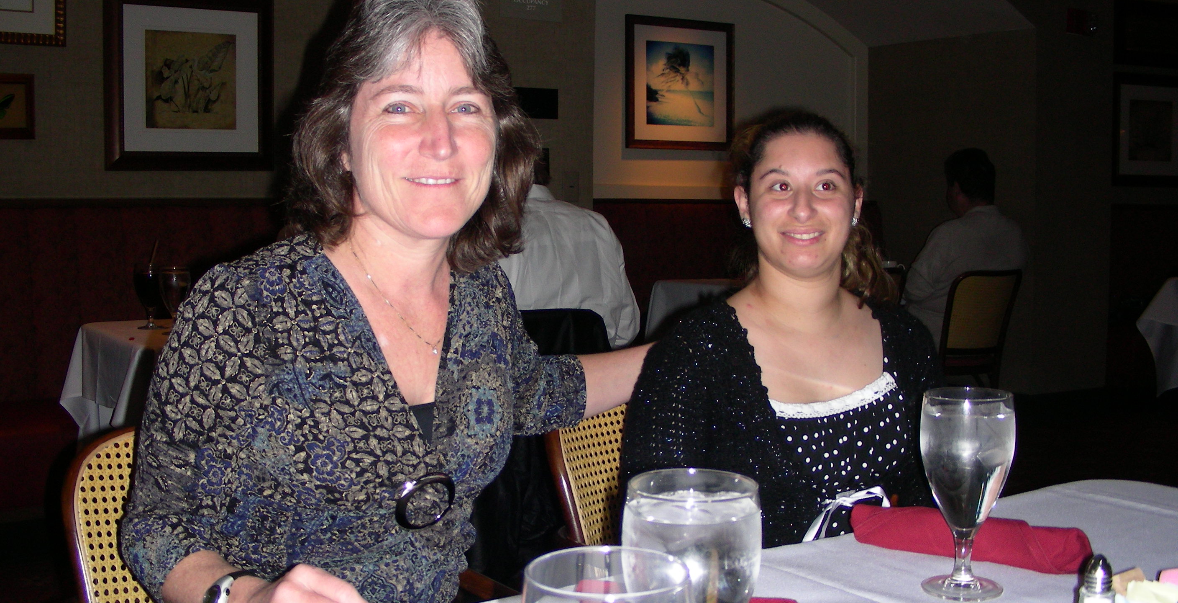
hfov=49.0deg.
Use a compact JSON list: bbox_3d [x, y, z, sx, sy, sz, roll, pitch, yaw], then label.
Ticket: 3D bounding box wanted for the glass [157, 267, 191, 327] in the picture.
[{"bbox_3d":[-1.065,-0.003,3.325,0.087,0.168,0.087,0,5,0],"label":"glass"}]

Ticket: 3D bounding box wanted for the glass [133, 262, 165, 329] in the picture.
[{"bbox_3d":[-1.163,-0.015,3.428,0.090,0.173,0.090,0,5,0],"label":"glass"}]

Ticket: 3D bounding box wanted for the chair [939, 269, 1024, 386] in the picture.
[{"bbox_3d":[1.472,0.252,5.510,0.480,0.845,0.550,-2,5,-32],"label":"chair"}]

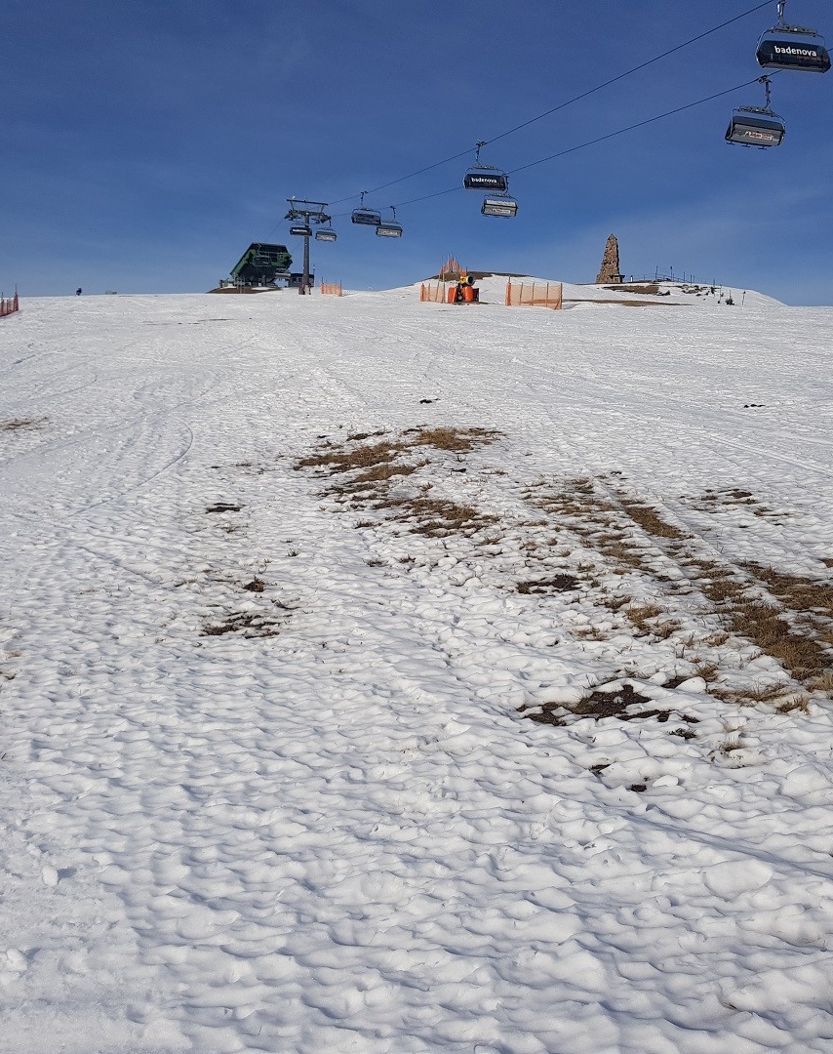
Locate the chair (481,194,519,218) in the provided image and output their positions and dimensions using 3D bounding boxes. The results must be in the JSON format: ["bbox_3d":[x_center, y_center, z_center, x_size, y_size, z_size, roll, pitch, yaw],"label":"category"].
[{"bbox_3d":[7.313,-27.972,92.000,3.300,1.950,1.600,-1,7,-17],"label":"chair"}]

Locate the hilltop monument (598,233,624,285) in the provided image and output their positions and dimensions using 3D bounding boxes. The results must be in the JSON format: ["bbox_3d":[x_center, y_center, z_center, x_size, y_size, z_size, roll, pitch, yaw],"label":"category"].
[{"bbox_3d":[35.709,-49.313,195.000,4.000,9.200,4.000,2,7,14],"label":"hilltop monument"}]

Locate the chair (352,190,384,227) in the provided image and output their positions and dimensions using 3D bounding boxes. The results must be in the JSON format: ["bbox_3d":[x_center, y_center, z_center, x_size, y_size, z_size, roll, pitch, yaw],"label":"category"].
[{"bbox_3d":[-5.297,-34.000,113.000,3.300,3.600,1.600,-1,7,-17],"label":"chair"}]

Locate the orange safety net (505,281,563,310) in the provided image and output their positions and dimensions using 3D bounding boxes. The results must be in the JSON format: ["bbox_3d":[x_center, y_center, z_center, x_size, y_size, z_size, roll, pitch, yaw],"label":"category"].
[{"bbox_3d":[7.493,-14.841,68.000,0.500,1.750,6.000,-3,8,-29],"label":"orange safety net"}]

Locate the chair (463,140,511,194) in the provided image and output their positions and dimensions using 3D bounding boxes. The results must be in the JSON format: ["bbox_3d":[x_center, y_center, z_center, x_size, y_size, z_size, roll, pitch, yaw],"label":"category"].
[{"bbox_3d":[5.214,-26.701,78.500,3.300,3.600,1.600,-1,7,-17],"label":"chair"}]

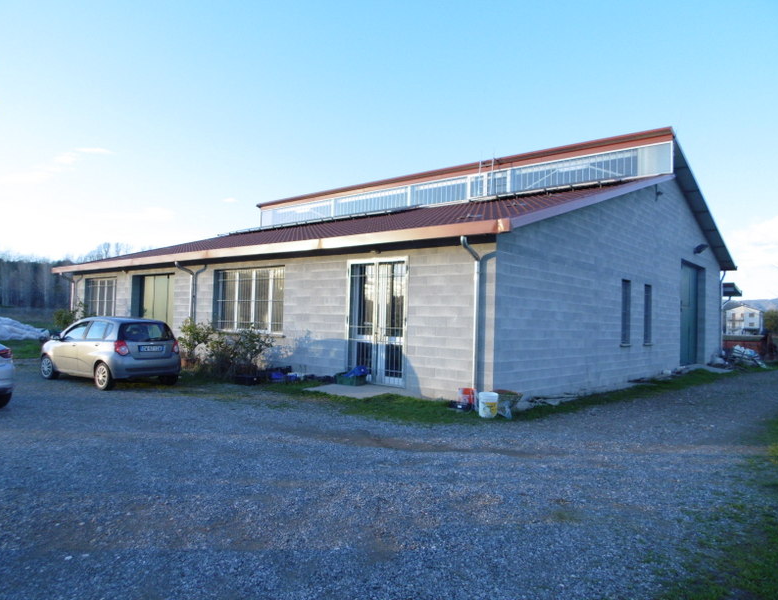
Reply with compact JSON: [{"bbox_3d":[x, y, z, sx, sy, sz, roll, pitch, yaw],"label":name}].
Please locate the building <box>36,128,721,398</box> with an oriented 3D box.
[{"bbox_3d":[0.733,-1.369,23.596,20.120,7.500,19.380,0,-3,41],"label":"building"}]

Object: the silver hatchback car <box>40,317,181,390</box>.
[{"bbox_3d":[-6.518,1.158,13.409,3.920,1.505,1.680,0,-3,36],"label":"silver hatchback car"}]

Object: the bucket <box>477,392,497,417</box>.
[{"bbox_3d":[1.651,1.755,9.658,0.325,0.390,0.325,2,-2,0],"label":"bucket"}]

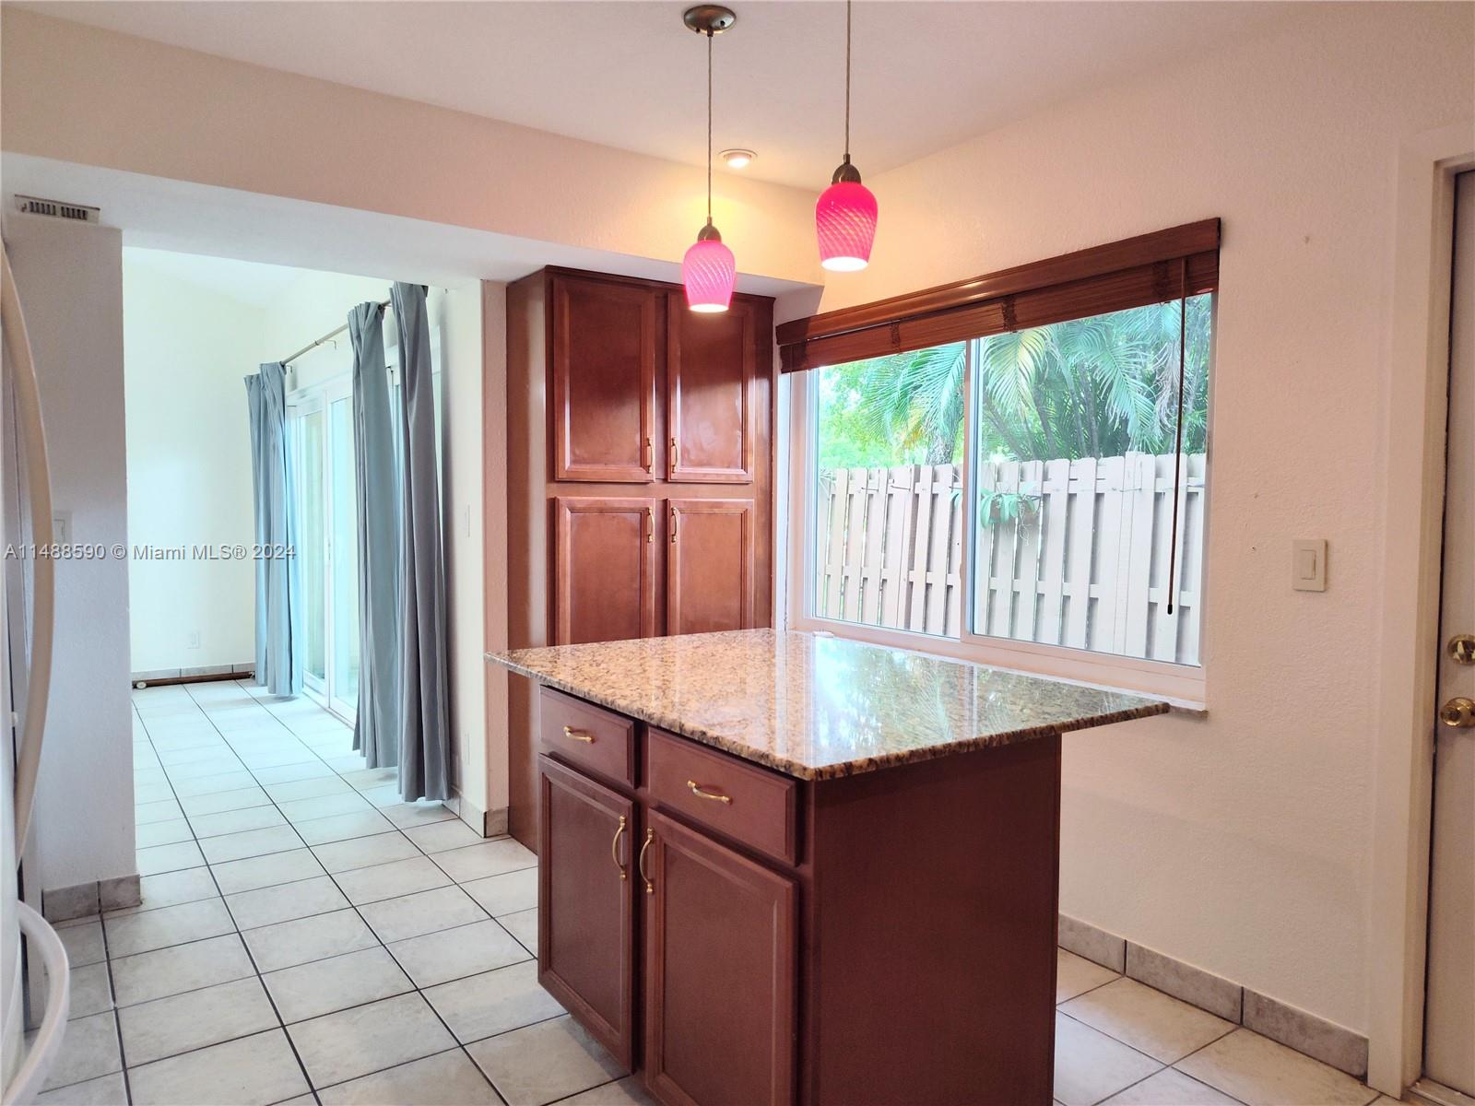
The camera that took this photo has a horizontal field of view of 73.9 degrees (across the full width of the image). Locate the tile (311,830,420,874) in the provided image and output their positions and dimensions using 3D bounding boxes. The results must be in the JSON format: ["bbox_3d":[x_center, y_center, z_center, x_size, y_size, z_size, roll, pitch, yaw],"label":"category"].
[{"bbox_3d":[-1.379,1.117,3.649,0.328,0.010,0.328,-2,3,-35],"label":"tile"}]

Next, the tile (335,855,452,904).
[{"bbox_3d":[-1.183,1.127,3.360,0.325,0.010,0.325,-1,3,-35],"label":"tile"}]

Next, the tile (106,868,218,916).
[{"bbox_3d":[-1.881,1.105,3.190,0.320,0.010,0.318,-1,3,-35],"label":"tile"}]

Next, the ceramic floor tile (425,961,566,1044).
[{"bbox_3d":[-0.615,1.173,2.564,0.328,0.010,0.328,-2,3,-35],"label":"ceramic floor tile"}]

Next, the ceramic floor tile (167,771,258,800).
[{"bbox_3d":[-2.361,1.046,4.428,0.320,0.010,0.318,-1,3,-35],"label":"ceramic floor tile"}]

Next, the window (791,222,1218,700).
[{"bbox_3d":[0.733,-0.257,3.266,0.099,1.245,1.781,-1,3,-35],"label":"window"}]

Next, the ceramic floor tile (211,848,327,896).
[{"bbox_3d":[-1.615,1.100,3.379,0.320,0.010,0.318,-1,3,-35],"label":"ceramic floor tile"}]

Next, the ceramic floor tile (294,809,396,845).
[{"bbox_3d":[-1.566,1.100,3.899,0.325,0.010,0.325,-1,3,-35],"label":"ceramic floor tile"}]

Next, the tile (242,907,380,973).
[{"bbox_3d":[-1.262,1.144,2.898,0.325,0.010,0.325,-1,3,-35],"label":"tile"}]

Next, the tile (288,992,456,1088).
[{"bbox_3d":[-0.887,1.179,2.373,0.328,0.010,0.328,-2,3,-35],"label":"tile"}]

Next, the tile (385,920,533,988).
[{"bbox_3d":[-0.806,1.159,2.835,0.328,0.010,0.328,-2,3,-35],"label":"tile"}]

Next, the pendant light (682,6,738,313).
[{"bbox_3d":[-0.067,-0.931,2.348,0.125,0.690,0.125,0,3,0],"label":"pendant light"}]

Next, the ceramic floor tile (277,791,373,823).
[{"bbox_3d":[-1.762,1.090,4.191,0.328,0.010,0.328,-2,3,-35],"label":"ceramic floor tile"}]

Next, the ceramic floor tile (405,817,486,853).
[{"bbox_3d":[-1.133,1.110,3.801,0.256,0.010,0.325,-1,3,-35],"label":"ceramic floor tile"}]

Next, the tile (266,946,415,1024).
[{"bbox_3d":[-1.071,1.157,2.629,0.325,0.010,0.325,-1,3,-35],"label":"tile"}]

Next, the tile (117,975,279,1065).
[{"bbox_3d":[-1.349,1.171,2.453,0.328,0.010,0.328,-2,3,-35],"label":"tile"}]

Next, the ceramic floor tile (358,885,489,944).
[{"bbox_3d":[-0.977,1.122,3.043,0.320,0.010,0.318,-1,3,-35],"label":"ceramic floor tile"}]

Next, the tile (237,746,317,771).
[{"bbox_3d":[-2.331,1.047,4.978,0.325,0.010,0.325,-1,3,-35],"label":"tile"}]

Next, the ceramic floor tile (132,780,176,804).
[{"bbox_3d":[-2.627,1.050,4.239,0.320,0.010,0.318,-1,3,-35],"label":"ceramic floor tile"}]

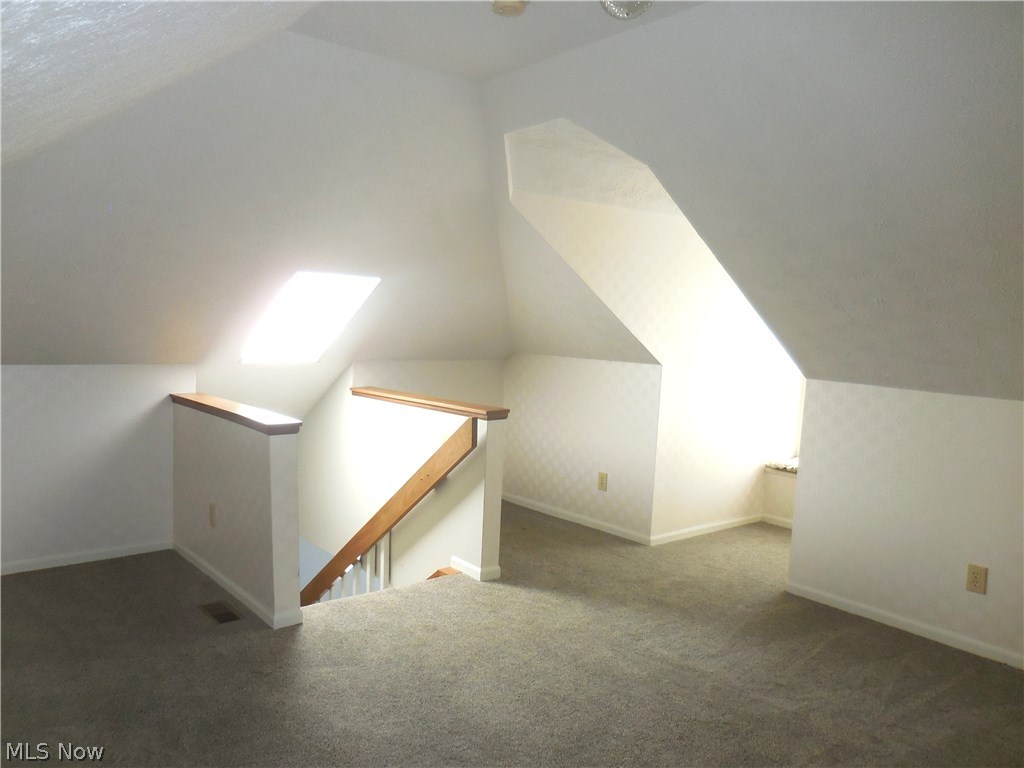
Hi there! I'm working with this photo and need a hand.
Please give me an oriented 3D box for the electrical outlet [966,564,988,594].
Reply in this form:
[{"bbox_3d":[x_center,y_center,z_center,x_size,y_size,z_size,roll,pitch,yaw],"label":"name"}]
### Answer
[{"bbox_3d":[1.954,0.821,3.106,0.008,0.115,0.071,-1,6,-41],"label":"electrical outlet"}]

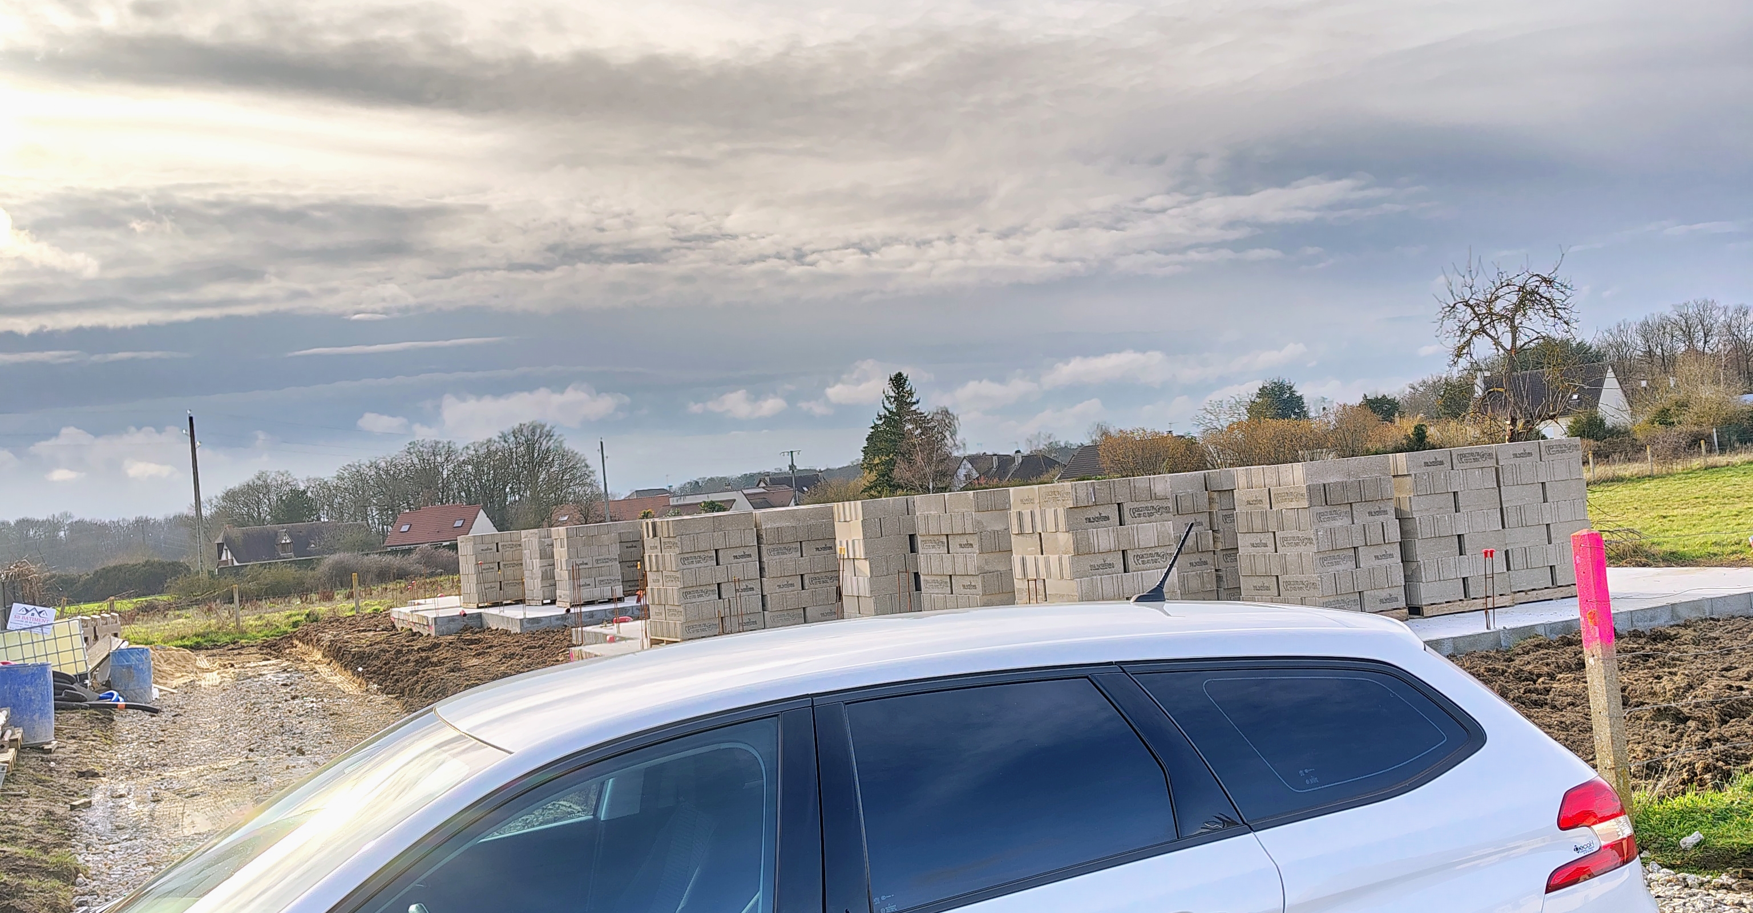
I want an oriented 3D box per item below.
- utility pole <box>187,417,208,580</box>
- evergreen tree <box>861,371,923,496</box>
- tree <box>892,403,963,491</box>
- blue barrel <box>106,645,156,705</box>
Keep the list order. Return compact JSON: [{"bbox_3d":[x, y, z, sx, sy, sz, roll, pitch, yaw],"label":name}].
[{"bbox_3d":[-29.357,1.972,70.000,0.300,7.700,0.300,-4,-2,0],"label":"utility pole"},{"bbox_3d":[1.994,-0.199,118.000,5.900,12.100,5.900,-4,-2,0],"label":"evergreen tree"},{"bbox_3d":[3.597,1.010,112.000,5.000,9.200,4.800,-4,-2,0],"label":"tree"},{"bbox_3d":[-10.244,3.010,22.300,0.575,0.780,0.575,-4,-2,0],"label":"blue barrel"}]

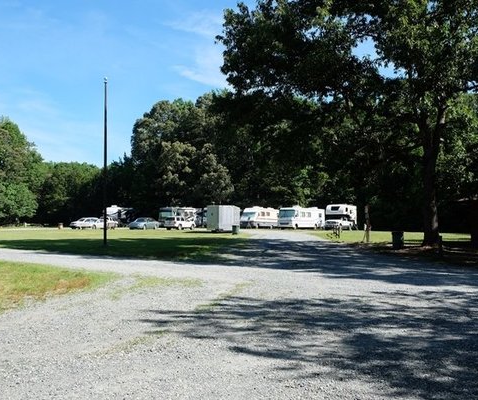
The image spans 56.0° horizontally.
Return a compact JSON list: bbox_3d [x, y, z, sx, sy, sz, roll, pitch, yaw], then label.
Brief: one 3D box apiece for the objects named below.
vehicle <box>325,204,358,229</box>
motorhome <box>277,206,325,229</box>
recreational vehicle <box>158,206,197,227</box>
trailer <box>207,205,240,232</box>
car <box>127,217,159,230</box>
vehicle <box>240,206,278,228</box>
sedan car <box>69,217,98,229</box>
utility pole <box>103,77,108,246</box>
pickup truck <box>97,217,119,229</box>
[{"bbox_3d":[13.782,2.313,60.890,2.242,3.348,5.888,-2,-3,35],"label":"vehicle"},{"bbox_3d":[9.201,2.575,65.396,2.428,3.290,8.277,-2,-3,43],"label":"motorhome"},{"bbox_3d":[-10.155,2.939,75.672,2.491,3.551,8.587,-1,-2,21],"label":"recreational vehicle"},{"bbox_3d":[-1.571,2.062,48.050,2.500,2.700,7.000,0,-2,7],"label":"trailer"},{"bbox_3d":[-11.567,2.897,55.271,1.797,1.458,4.724,-1,-2,18],"label":"car"},{"bbox_3d":[3.070,2.566,65.050,2.362,3.201,7.760,-2,-3,31],"label":"vehicle"},{"bbox_3d":[-20.603,3.182,60.423,1.780,1.490,4.800,-1,-3,29],"label":"sedan car"},{"bbox_3d":[-7.814,-2.328,26.497,0.160,9.900,0.160,0,-2,0],"label":"utility pole"},{"bbox_3d":[-18.030,3.195,62.279,1.794,1.740,5.158,0,-2,-1],"label":"pickup truck"}]

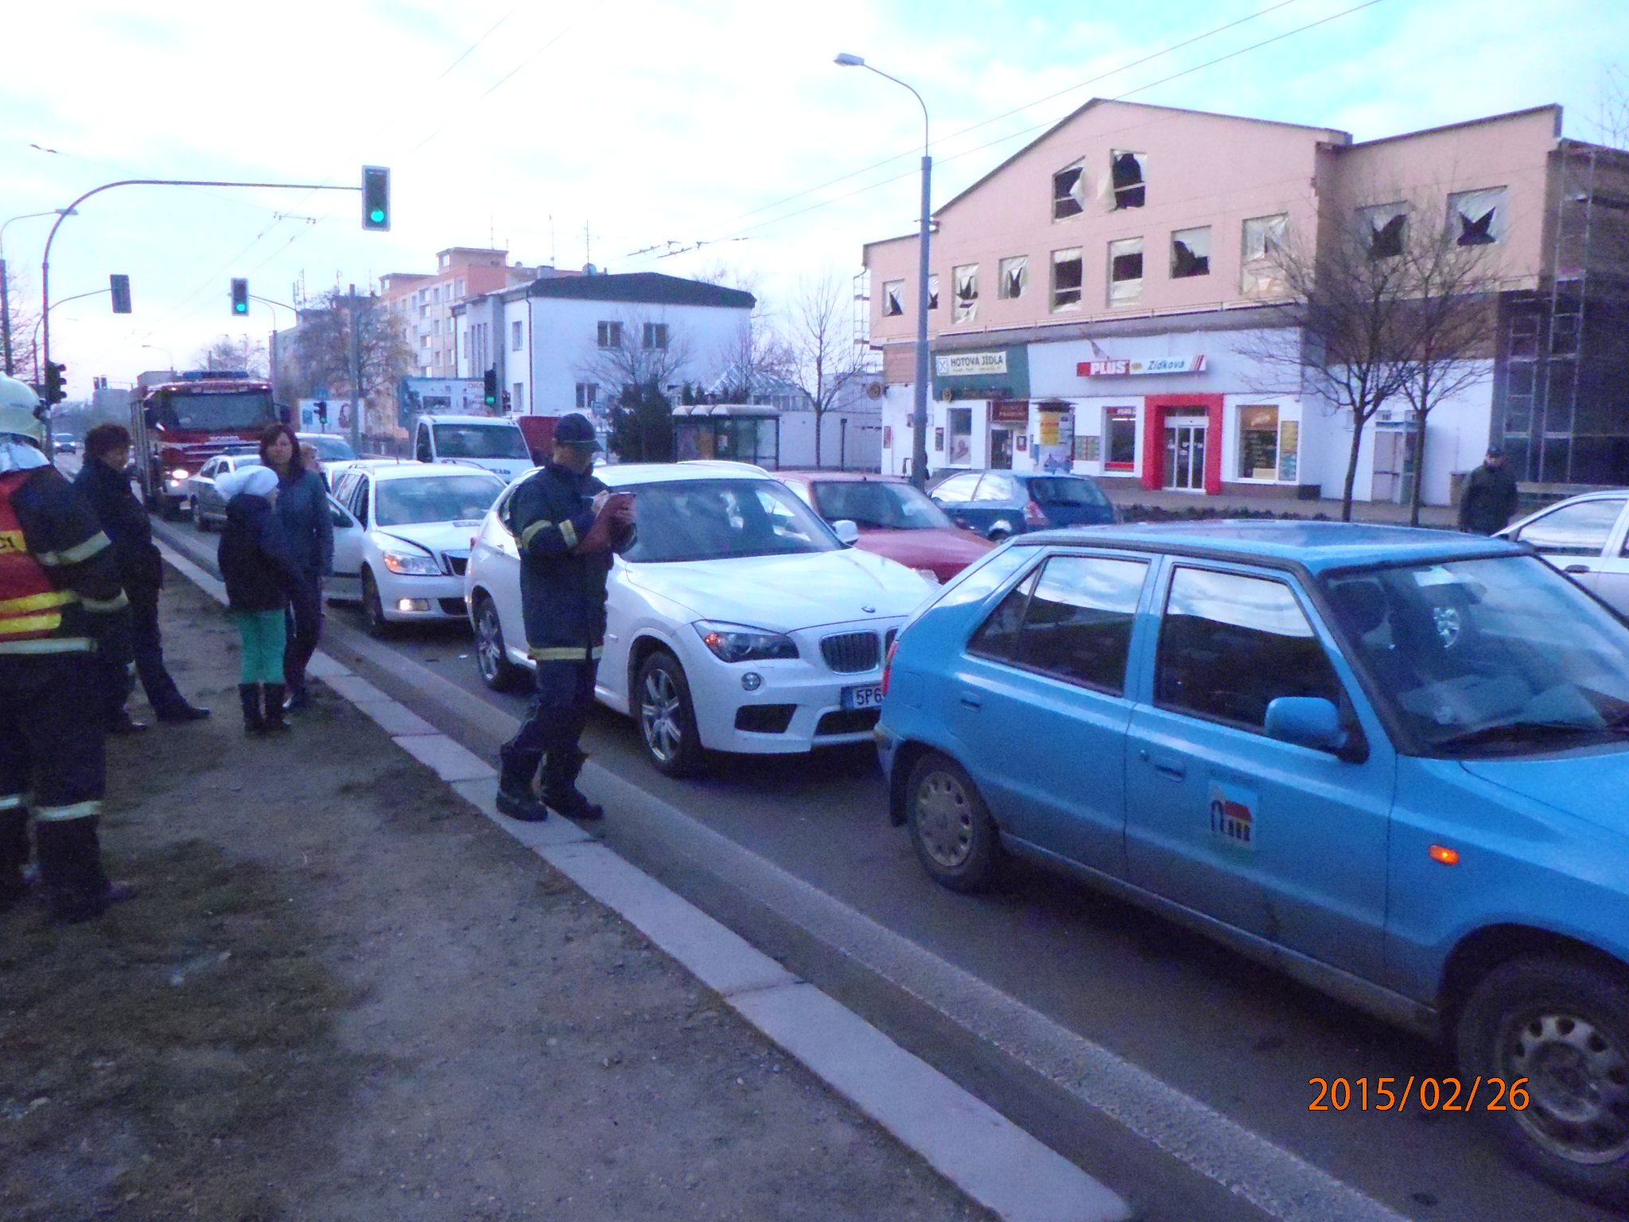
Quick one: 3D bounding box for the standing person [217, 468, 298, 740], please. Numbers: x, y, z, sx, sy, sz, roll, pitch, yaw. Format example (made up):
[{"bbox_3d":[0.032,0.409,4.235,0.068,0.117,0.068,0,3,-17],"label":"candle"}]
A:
[{"bbox_3d":[-3.170,-0.078,7.433,0.430,1.470,0.340,6,9,37],"label":"standing person"}]

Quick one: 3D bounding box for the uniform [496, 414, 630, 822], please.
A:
[{"bbox_3d":[-1.115,0.005,5.809,0.560,1.760,0.560,5,9,34],"label":"uniform"}]

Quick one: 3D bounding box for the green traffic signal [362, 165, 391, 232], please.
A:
[{"bbox_3d":[-9.075,-8.543,27.300,0.580,1.340,0.350,-3,8,-25],"label":"green traffic signal"}]

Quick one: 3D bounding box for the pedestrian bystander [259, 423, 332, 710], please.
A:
[{"bbox_3d":[-3.228,-0.288,8.085,0.520,1.690,0.420,-1,7,-12],"label":"pedestrian bystander"}]

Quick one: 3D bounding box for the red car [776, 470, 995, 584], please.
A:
[{"bbox_3d":[0.216,-0.584,12.563,1.670,1.430,3.950,-4,9,-31],"label":"red car"}]

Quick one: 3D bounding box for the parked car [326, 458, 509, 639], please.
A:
[{"bbox_3d":[-3.886,-0.739,13.307,1.800,1.470,4.550,-4,8,-30],"label":"parked car"}]

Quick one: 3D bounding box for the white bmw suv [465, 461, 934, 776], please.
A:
[{"bbox_3d":[-0.799,-0.108,8.517,1.830,1.550,4.460,-4,9,-32],"label":"white bmw suv"}]

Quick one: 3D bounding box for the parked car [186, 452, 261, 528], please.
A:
[{"bbox_3d":[-10.765,-2.340,25.622,1.780,1.460,4.500,-5,9,-37],"label":"parked car"}]

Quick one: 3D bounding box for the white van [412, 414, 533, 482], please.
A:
[{"bbox_3d":[-6.430,-2.394,23.536,2.020,2.160,5.300,-4,9,-31],"label":"white van"}]

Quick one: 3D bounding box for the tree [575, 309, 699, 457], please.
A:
[{"bbox_3d":[-7.534,-9.024,55.443,4.900,7.030,4.900,0,7,0],"label":"tree"}]

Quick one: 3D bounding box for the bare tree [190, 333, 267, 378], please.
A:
[{"bbox_3d":[-49.622,-18.291,112.666,7.000,10.560,7.000,-4,8,-30],"label":"bare tree"}]

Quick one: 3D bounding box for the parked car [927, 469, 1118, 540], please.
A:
[{"bbox_3d":[2.676,-1.388,19.441,1.680,1.430,3.980,-4,8,-29],"label":"parked car"}]

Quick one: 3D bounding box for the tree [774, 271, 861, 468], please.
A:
[{"bbox_3d":[0.107,-9.455,53.532,3.500,8.440,3.500,0,7,0],"label":"tree"}]

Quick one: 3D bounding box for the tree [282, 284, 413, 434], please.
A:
[{"bbox_3d":[-32.684,-16.488,92.768,9.200,12.170,9.200,-4,8,-30],"label":"tree"}]

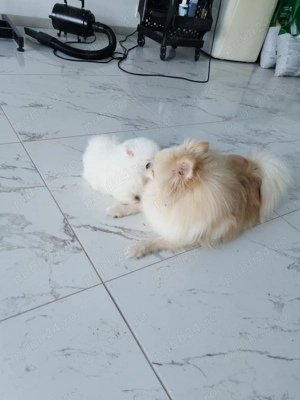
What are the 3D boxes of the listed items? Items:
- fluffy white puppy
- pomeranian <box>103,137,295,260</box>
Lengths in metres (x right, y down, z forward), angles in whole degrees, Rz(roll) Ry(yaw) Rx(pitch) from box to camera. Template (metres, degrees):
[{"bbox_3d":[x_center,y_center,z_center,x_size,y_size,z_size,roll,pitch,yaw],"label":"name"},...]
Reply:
[{"bbox_3d":[-0.072,-0.086,0.811,0.207,0.162,0.138,21,38,9],"label":"fluffy white puppy"},{"bbox_3d":[0.142,-0.031,0.755,0.468,0.228,0.216,-10,43,-28],"label":"pomeranian"}]

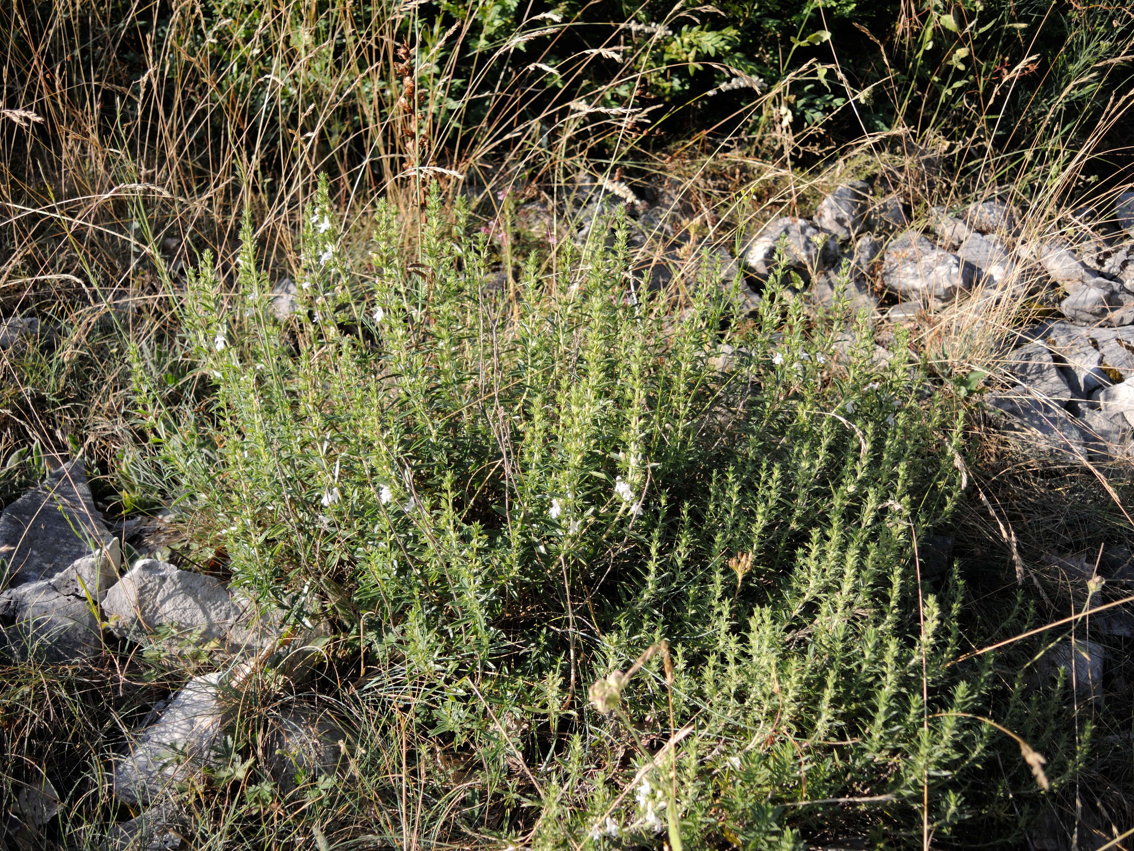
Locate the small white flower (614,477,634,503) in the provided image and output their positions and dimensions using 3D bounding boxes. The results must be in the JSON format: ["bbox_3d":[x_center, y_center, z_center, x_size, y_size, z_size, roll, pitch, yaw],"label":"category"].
[{"bbox_3d":[0.051,0.057,0.820,0.017,0.021,0.015,9,25,19],"label":"small white flower"}]

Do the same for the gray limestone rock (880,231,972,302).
[{"bbox_3d":[0.695,-0.303,1.770,0.175,0.120,0.145,9,26,20],"label":"gray limestone rock"}]

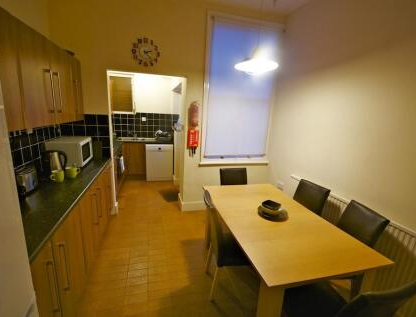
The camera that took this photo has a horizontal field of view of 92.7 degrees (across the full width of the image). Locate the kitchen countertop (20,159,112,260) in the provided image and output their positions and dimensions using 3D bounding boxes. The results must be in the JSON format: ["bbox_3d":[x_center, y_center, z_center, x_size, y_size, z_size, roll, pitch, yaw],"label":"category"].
[{"bbox_3d":[-1.399,0.291,1.769,0.600,0.040,2.140,0,14,-16],"label":"kitchen countertop"}]

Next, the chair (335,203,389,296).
[{"bbox_3d":[1.101,0.867,1.780,0.520,0.900,0.420,2,13,-4],"label":"chair"}]

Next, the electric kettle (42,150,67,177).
[{"bbox_3d":[-1.594,0.065,2.085,0.215,0.240,0.160,-5,16,-33],"label":"electric kettle"}]

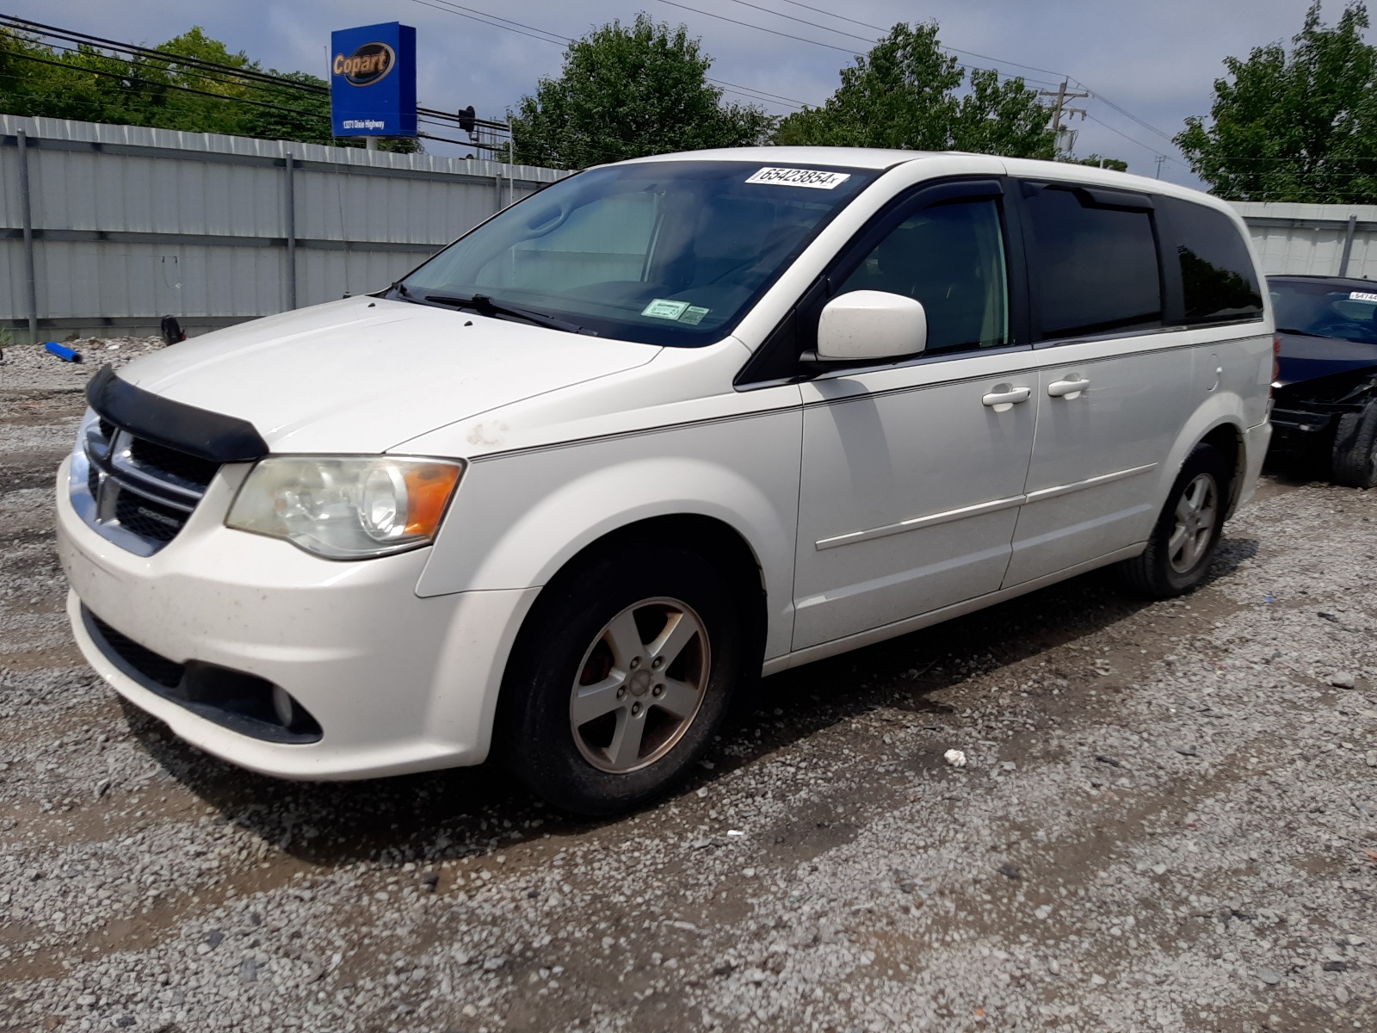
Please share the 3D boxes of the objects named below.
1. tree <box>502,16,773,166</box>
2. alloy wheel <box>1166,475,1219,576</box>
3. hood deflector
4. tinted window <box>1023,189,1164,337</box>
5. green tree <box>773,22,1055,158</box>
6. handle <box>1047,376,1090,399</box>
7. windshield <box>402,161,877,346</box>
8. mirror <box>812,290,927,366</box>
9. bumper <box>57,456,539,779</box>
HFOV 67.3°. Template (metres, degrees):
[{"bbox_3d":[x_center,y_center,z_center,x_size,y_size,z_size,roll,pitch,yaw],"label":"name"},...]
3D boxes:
[{"bbox_3d":[-1.587,-10.273,30.387,8.191,8.251,8.191,3,14,-4],"label":"tree"},{"bbox_3d":[2.171,0.020,4.575,0.460,0.460,0.170,-9,20,-40],"label":"alloy wheel"},{"bbox_3d":[-1.310,-0.274,2.506,0.210,0.125,1.250,-9,20,-40],"label":"hood deflector"},{"bbox_3d":[1.408,-0.857,3.558,0.850,0.490,0.060,-9,2,-40],"label":"tinted window"},{"bbox_3d":[6.064,-9.750,29.999,8.724,8.367,8.724,6,14,9],"label":"green tree"},{"bbox_3d":[1.256,-0.423,3.400,0.240,0.072,0.060,-9,20,-40],"label":"handle"},{"bbox_3d":[-0.261,-0.878,3.265,0.950,0.150,1.630,-42,38,-24],"label":"windshield"},{"bbox_3d":[0.457,-0.478,2.642,0.170,0.190,0.255,-9,20,-40],"label":"mirror"},{"bbox_3d":[-1.196,0.103,2.731,0.680,0.640,1.920,-9,20,-40],"label":"bumper"}]

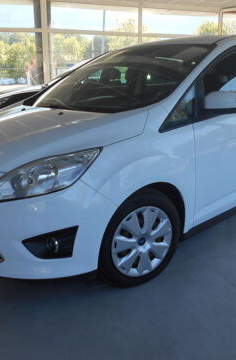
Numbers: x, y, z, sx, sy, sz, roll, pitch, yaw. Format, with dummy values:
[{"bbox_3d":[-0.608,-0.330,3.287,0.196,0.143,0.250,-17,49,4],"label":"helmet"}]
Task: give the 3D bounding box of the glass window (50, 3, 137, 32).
[{"bbox_3d":[-0.533,-4.146,9.201,2.440,0.680,0.060,-7,17,-23],"label":"glass window"}]

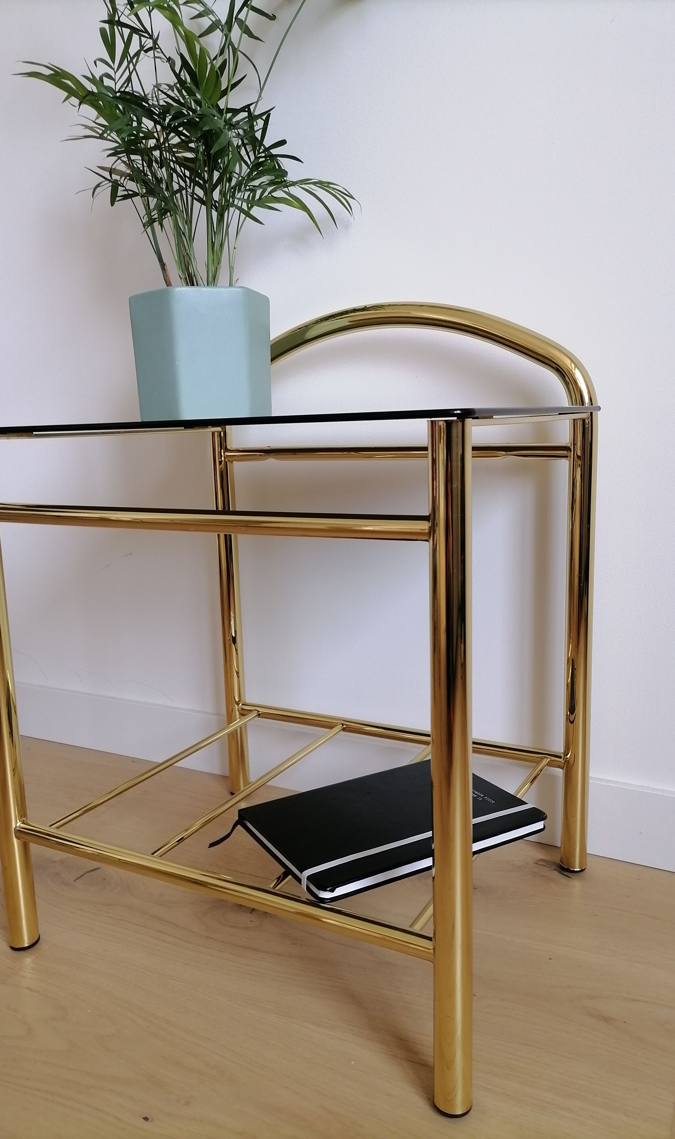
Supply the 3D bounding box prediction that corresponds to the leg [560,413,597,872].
[{"bbox_3d":[0.231,0.079,0.819,0.025,0.446,0.025,4,11,28],"label":"leg"}]

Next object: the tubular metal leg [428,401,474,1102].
[{"bbox_3d":[0.071,0.135,0.529,0.025,0.446,0.025,-2,10,0],"label":"tubular metal leg"}]

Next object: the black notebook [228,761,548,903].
[{"bbox_3d":[0.045,0.207,0.710,0.212,0.012,0.148,-7,11,-29],"label":"black notebook"}]

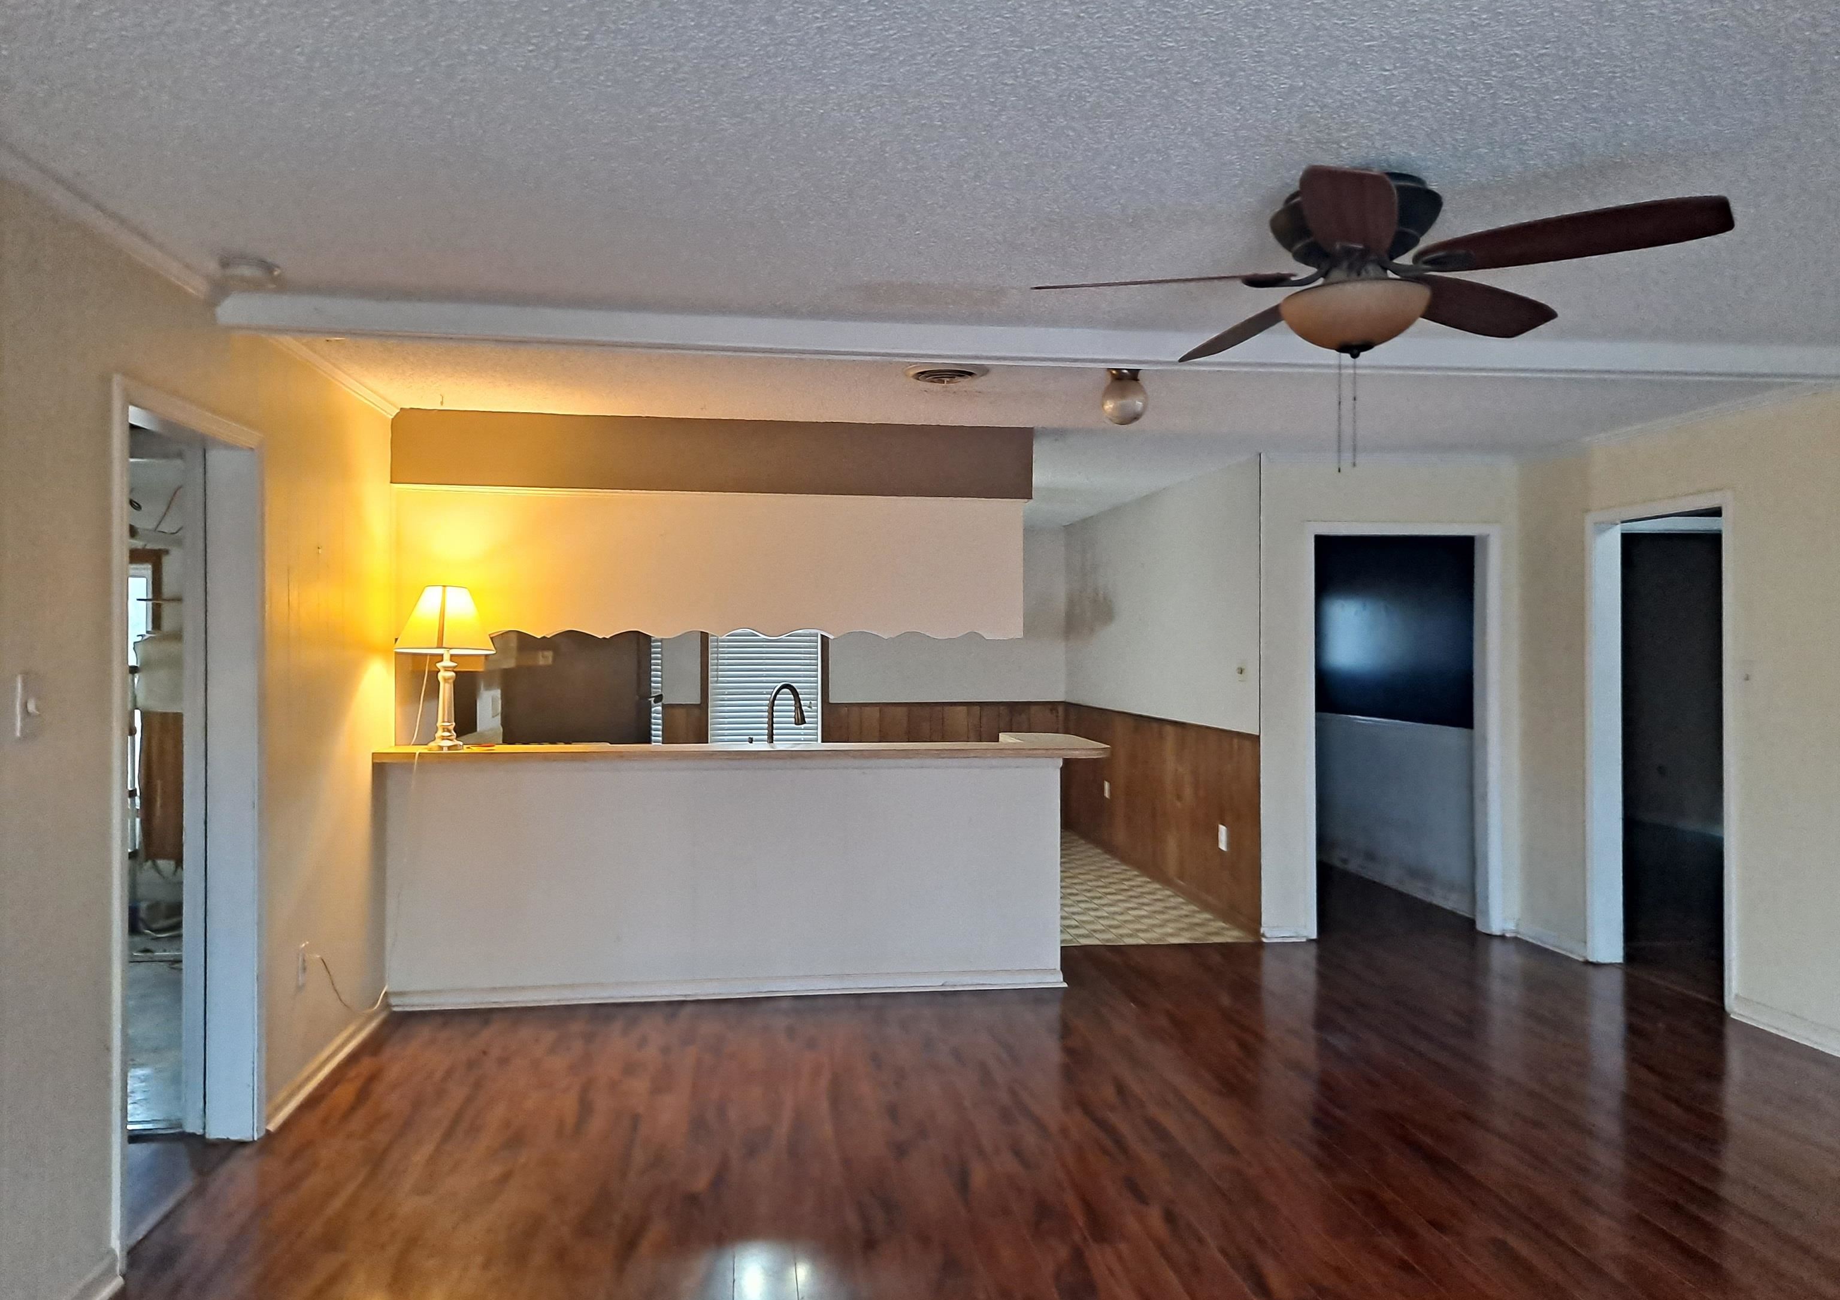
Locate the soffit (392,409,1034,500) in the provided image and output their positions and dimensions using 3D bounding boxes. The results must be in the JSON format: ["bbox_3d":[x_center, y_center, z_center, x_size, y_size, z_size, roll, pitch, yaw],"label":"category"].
[{"bbox_3d":[-0.851,-0.825,5.778,2.676,0.316,0.341,0,0,-7],"label":"soffit"}]

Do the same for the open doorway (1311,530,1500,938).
[{"bbox_3d":[2.448,0.439,6.807,0.945,2.040,0.140,0,0,-8],"label":"open doorway"}]

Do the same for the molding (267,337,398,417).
[{"bbox_3d":[-2.043,-0.962,4.691,0.050,0.052,1.550,0,0,-8],"label":"molding"}]

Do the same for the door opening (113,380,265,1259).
[{"bbox_3d":[-1.973,0.410,3.502,0.155,2.087,0.970,0,0,-8],"label":"door opening"}]

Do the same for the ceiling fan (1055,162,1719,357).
[{"bbox_3d":[0.895,-0.782,2.713,1.290,0.389,1.280,0,0,-8],"label":"ceiling fan"}]

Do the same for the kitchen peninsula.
[{"bbox_3d":[-0.727,0.928,5.787,2.960,1.049,0.900,0,0,-8],"label":"kitchen peninsula"}]

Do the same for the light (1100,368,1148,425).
[{"bbox_3d":[0.698,-0.870,4.533,0.162,0.210,0.162,0,0,-8],"label":"light"}]

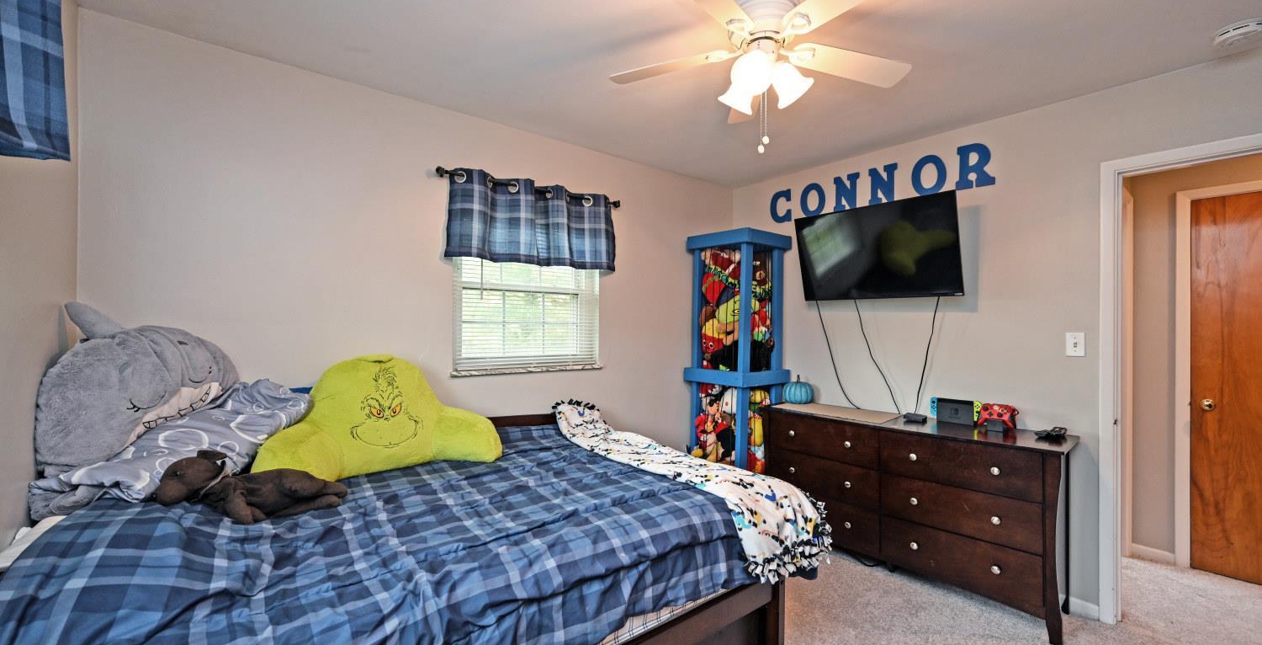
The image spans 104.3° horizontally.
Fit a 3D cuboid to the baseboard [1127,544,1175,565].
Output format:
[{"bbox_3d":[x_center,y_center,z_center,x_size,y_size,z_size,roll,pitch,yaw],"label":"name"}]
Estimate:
[{"bbox_3d":[3.028,1.351,2.849,0.015,0.068,0.180,1,0,-38],"label":"baseboard"}]

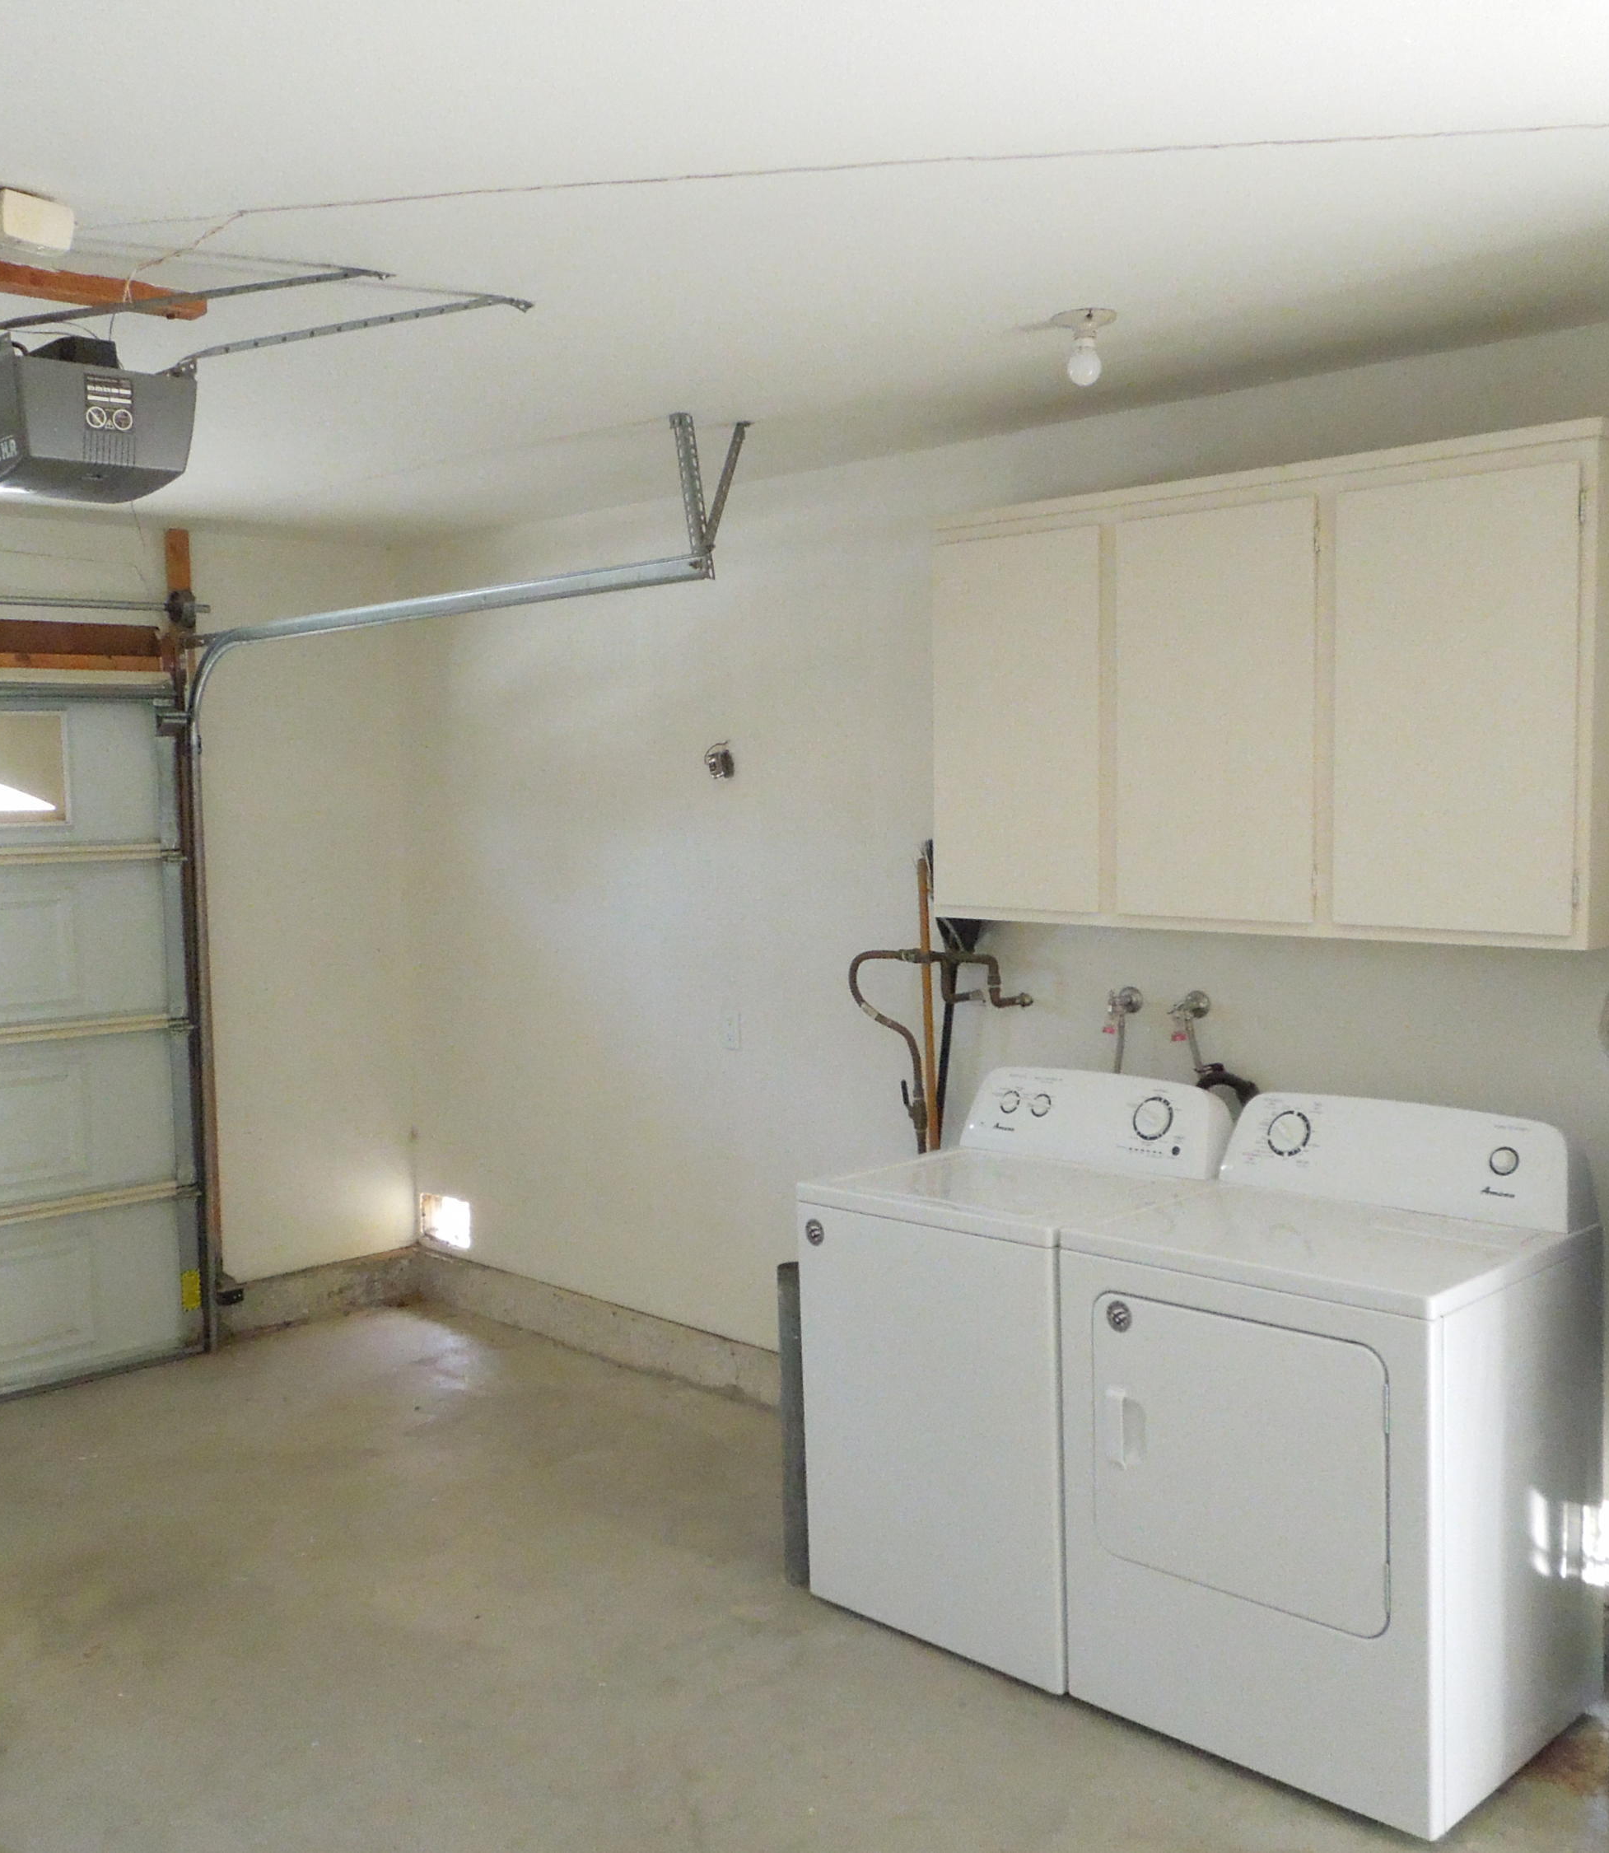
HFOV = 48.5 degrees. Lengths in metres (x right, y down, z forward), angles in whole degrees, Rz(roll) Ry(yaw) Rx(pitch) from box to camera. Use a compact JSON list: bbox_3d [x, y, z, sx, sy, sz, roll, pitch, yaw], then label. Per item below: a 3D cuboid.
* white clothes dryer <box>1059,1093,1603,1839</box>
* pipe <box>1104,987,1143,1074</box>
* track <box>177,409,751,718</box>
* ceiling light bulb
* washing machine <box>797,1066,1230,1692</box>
[{"bbox_3d":[0.992,0.938,3.367,0.735,1.097,0.688,4,6,45],"label":"white clothes dryer"},{"bbox_3d":[0.752,0.252,4.259,0.075,0.209,0.090,4,6,45],"label":"pipe"},{"bbox_3d":[-1.050,-0.924,5.017,2.493,0.638,0.279,4,6,45],"label":"track"},{"bbox_3d":[0.531,-1.081,3.377,0.122,0.131,0.122,0,4,0],"label":"ceiling light bulb"},{"bbox_3d":[0.478,0.927,3.879,0.698,1.087,0.678,4,6,45],"label":"washing machine"}]

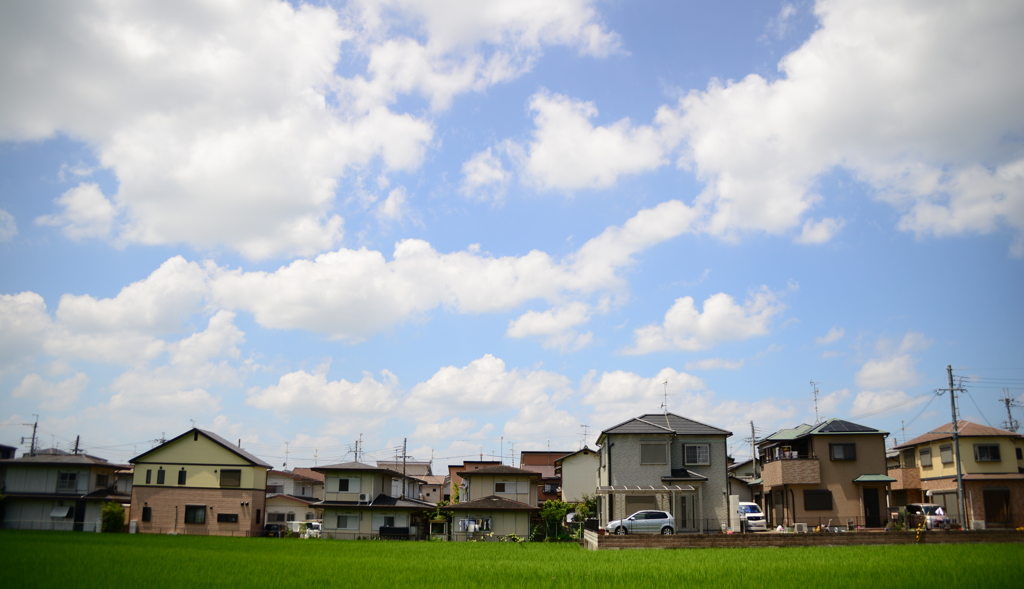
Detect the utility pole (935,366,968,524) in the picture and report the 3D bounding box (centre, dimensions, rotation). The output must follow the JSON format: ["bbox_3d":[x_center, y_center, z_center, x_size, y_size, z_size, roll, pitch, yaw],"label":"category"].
[{"bbox_3d":[27.903,9.461,50.000,1.900,10.300,0.600,1,-14,0],"label":"utility pole"}]

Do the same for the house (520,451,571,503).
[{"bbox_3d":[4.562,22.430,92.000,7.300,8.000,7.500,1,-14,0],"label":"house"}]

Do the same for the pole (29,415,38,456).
[{"bbox_3d":[-52.756,19.365,88.000,1.500,10.800,0.600,1,-14,0],"label":"pole"}]

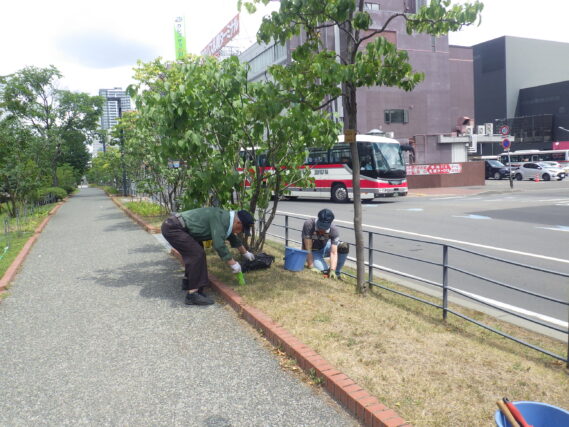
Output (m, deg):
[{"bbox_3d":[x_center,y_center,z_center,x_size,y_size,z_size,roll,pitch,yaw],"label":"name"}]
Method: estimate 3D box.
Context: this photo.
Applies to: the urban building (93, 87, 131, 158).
[{"bbox_3d":[-192.184,-93.526,525.000,34.000,95.000,30.000,-5,6,-24],"label":"urban building"}]

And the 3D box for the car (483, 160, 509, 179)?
[{"bbox_3d":[19.052,-4.063,43.000,1.730,1.740,4.450,-6,7,-33],"label":"car"}]

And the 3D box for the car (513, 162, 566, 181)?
[{"bbox_3d":[21.499,-3.547,39.000,1.710,1.500,4.020,-5,7,-30],"label":"car"}]

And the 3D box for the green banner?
[{"bbox_3d":[-20.335,-34.315,90.000,2.200,9.000,0.400,-5,6,-24],"label":"green banner"}]

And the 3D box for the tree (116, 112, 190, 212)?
[{"bbox_3d":[-3.980,-1.604,14.200,2.500,3.200,2.500,-5,6,-24],"label":"tree"}]

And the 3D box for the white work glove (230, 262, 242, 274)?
[{"bbox_3d":[-0.511,0.582,4.900,0.120,0.125,0.100,-3,6,-8],"label":"white work glove"}]

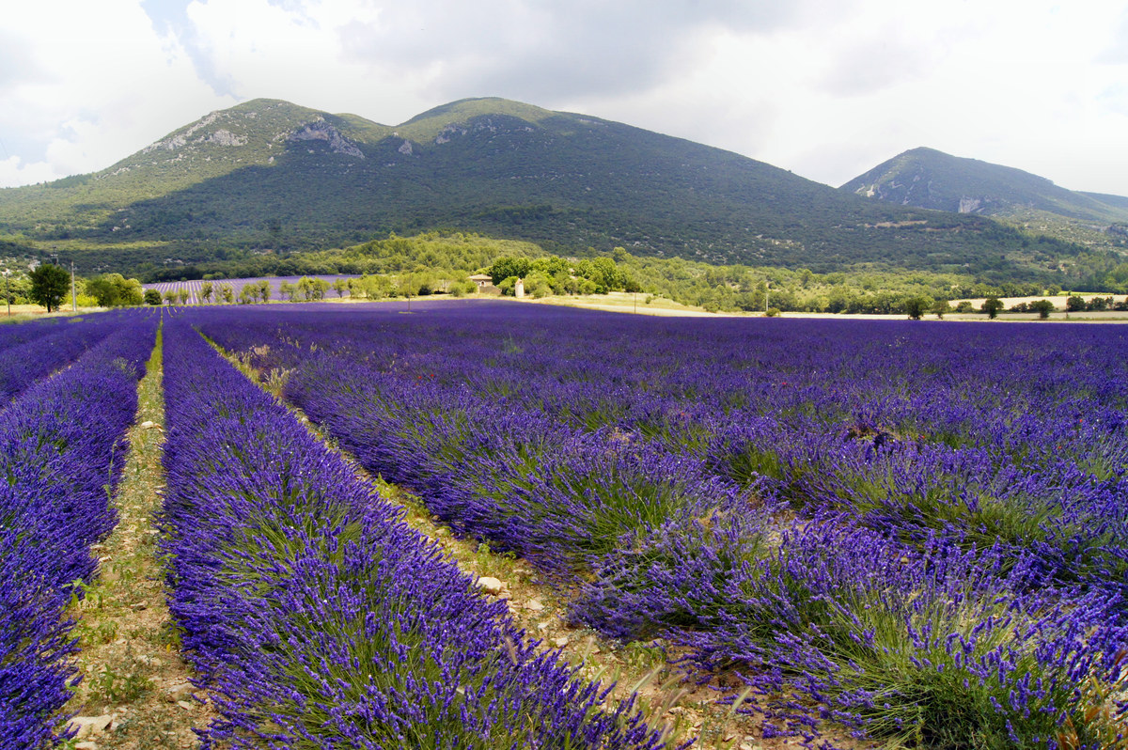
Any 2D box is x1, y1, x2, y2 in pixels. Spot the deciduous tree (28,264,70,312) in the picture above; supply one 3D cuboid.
[{"bbox_3d":[-90.113,-15.175,148.000,6.500,8.600,6.400,0,5,0],"label":"deciduous tree"}]

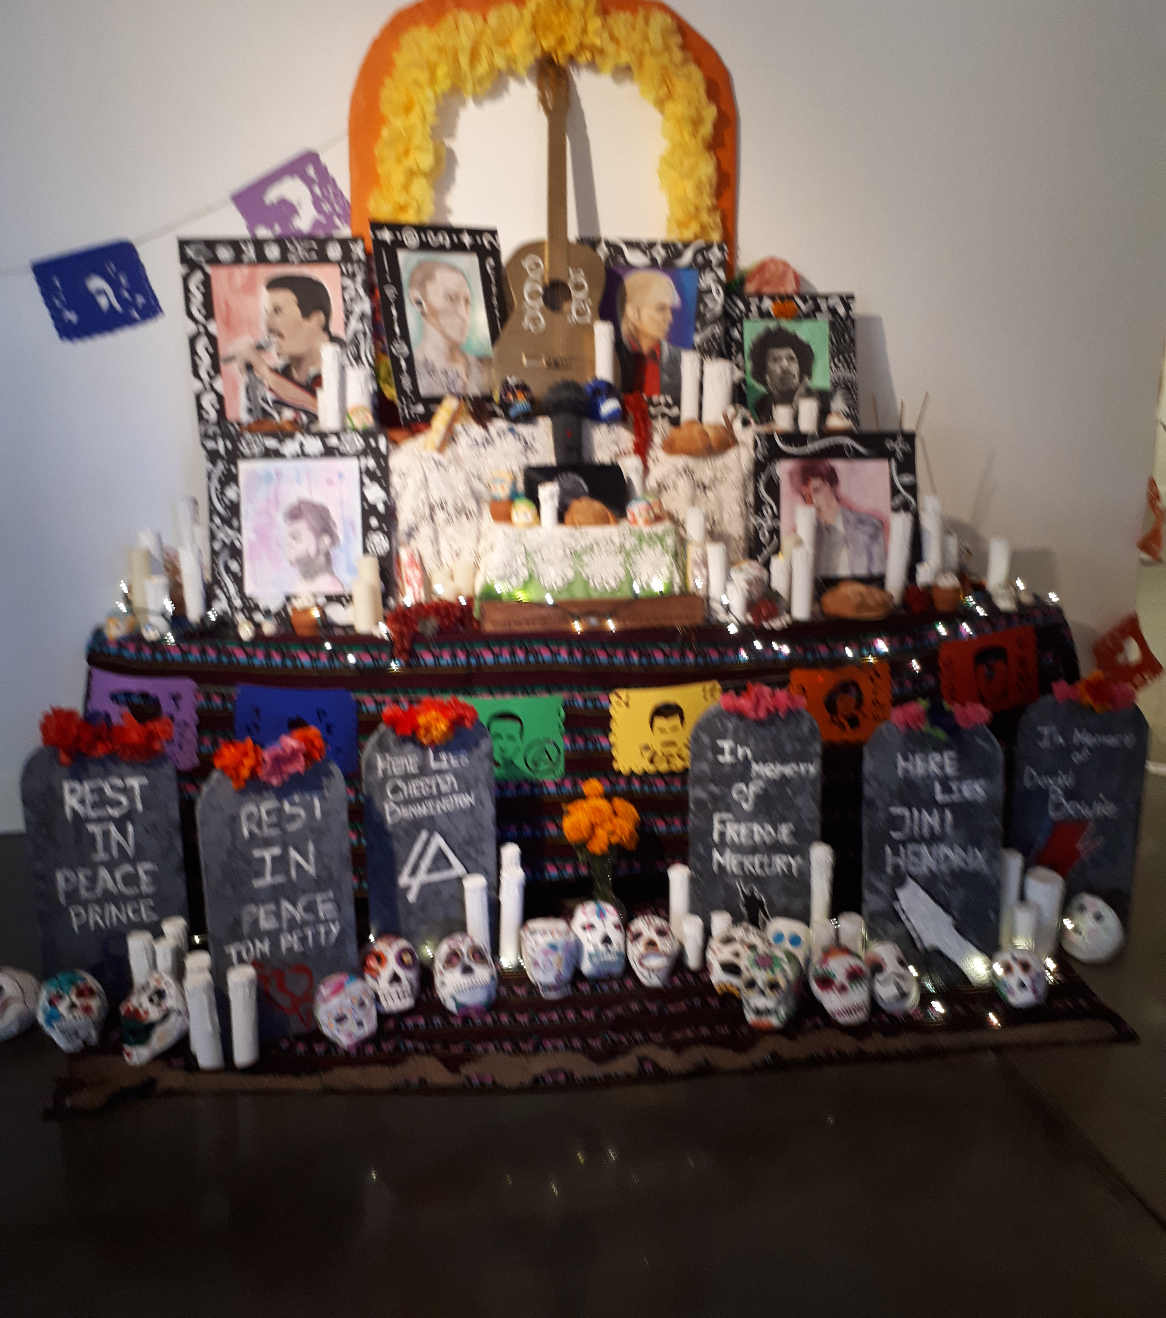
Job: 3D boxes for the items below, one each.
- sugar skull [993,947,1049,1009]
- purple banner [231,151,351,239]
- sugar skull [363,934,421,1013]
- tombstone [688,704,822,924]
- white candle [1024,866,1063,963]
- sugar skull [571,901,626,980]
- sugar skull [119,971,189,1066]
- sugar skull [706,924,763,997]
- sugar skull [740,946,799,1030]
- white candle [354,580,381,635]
[{"bbox_3d":[0.978,0.701,2.719,0.120,0.135,0.115,7,6,27],"label":"sugar skull"},{"bbox_3d":[-0.806,-1.250,3.361,0.275,0.220,0.010,-25,16,1],"label":"purple banner"},{"bbox_3d":[-0.423,0.697,2.680,0.125,0.155,0.135,-4,-3,-12],"label":"sugar skull"},{"bbox_3d":[0.407,0.408,2.863,0.307,0.635,0.035,-2,15,-3],"label":"tombstone"},{"bbox_3d":[1.108,0.610,2.914,0.077,0.210,0.077,-2,15,-6],"label":"white candle"},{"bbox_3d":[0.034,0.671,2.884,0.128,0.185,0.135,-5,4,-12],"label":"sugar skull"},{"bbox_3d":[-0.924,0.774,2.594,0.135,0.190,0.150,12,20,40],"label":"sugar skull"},{"bbox_3d":[0.347,0.677,2.730,0.130,0.155,0.140,14,0,12],"label":"sugar skull"},{"bbox_3d":[0.410,0.725,2.663,0.130,0.180,0.140,7,10,29],"label":"sugar skull"},{"bbox_3d":[-0.550,-0.133,3.093,0.058,0.122,0.058,-2,12,-6],"label":"white candle"}]

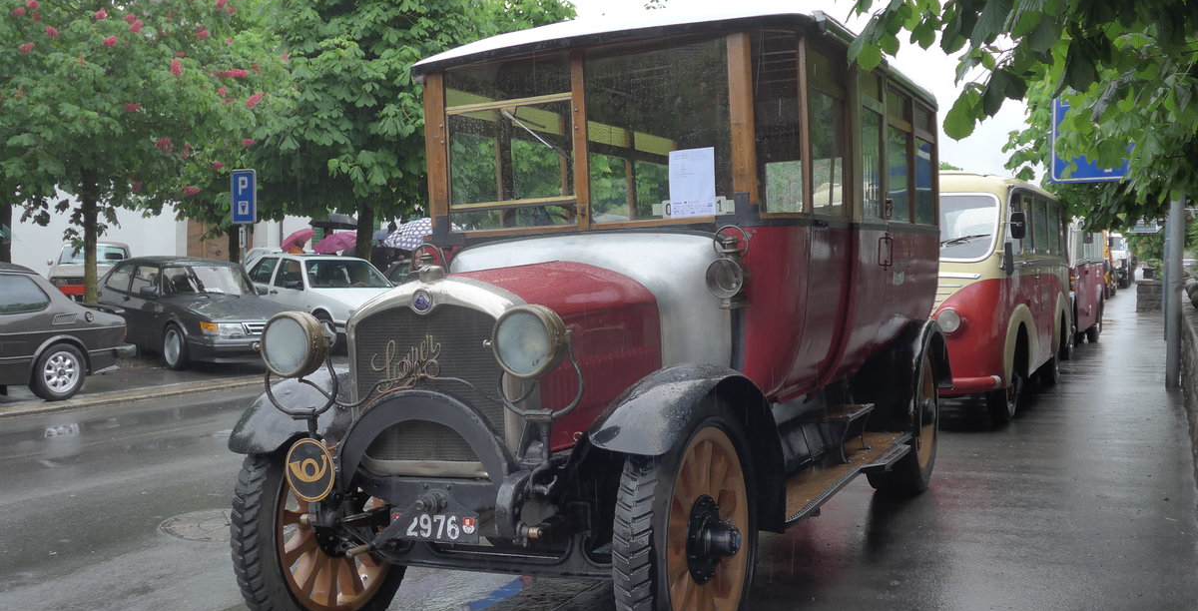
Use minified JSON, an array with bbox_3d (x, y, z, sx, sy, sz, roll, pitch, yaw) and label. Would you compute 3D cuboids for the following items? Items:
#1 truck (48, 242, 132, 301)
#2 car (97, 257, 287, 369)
[{"bbox_3d":[-10.420,-0.585,24.295,1.690,1.440,4.400,-1,2,-23],"label":"truck"},{"bbox_3d":[-5.700,0.052,16.613,1.700,1.420,4.680,-2,3,-41],"label":"car"}]

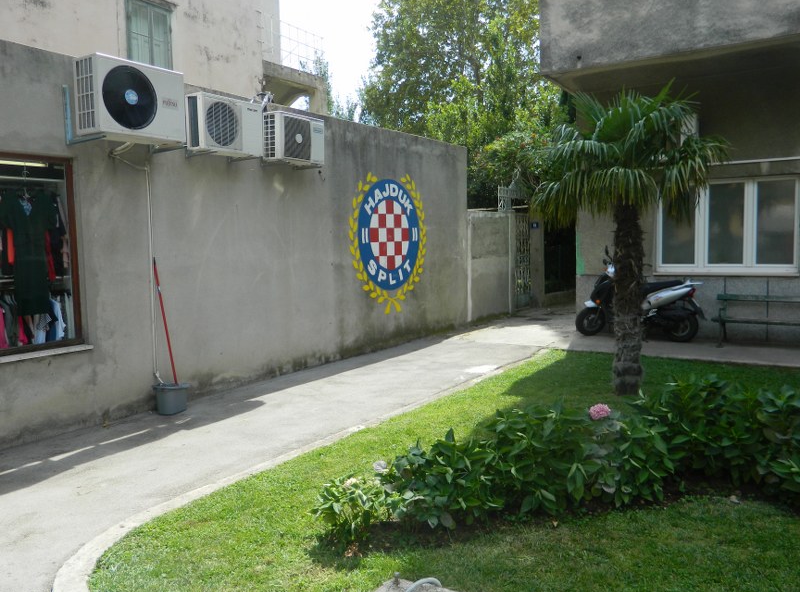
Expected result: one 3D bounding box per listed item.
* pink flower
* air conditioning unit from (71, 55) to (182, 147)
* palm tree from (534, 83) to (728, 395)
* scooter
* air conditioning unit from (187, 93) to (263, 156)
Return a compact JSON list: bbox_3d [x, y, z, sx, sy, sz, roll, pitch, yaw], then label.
[{"bbox_3d":[1.286,0.741,4.150,0.150,0.115,0.150,1,5,17],"label":"pink flower"},{"bbox_3d":[-2.148,-1.544,5.208,0.300,0.575,0.787,2,6,34],"label":"air conditioning unit"},{"bbox_3d":[2.160,-0.522,6.190,1.728,2.916,1.728,1,5,20],"label":"palm tree"},{"bbox_3d":[3.463,-0.015,9.450,1.814,1.300,0.700,2,6,34],"label":"scooter"},{"bbox_3d":[-1.615,-1.546,5.971,0.260,0.474,0.711,2,6,34],"label":"air conditioning unit"}]

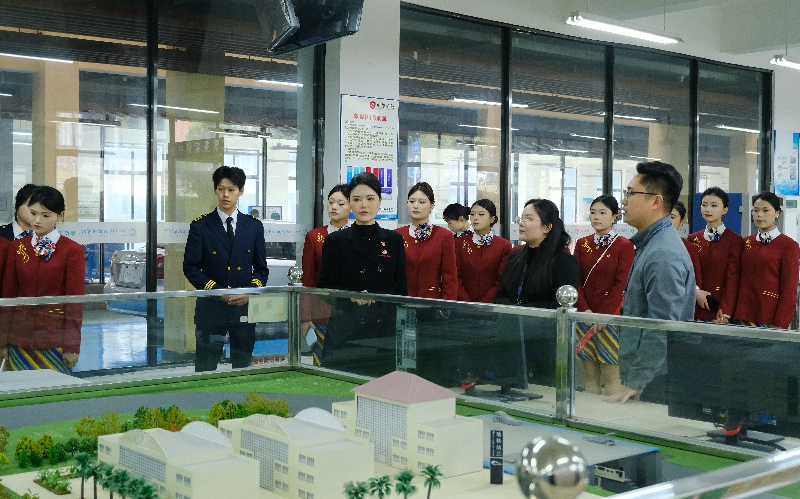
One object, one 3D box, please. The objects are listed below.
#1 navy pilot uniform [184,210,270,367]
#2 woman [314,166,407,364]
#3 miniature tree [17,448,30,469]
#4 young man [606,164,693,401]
[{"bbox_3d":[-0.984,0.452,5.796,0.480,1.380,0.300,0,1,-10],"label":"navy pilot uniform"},{"bbox_3d":[-0.178,0.481,4.900,0.460,1.708,0.320,0,1,-8],"label":"woman"},{"bbox_3d":[-1.127,0.623,3.061,0.036,0.063,0.036,0,1,0],"label":"miniature tree"},{"bbox_3d":[1.038,0.512,4.223,0.360,1.749,0.460,0,2,12],"label":"young man"}]

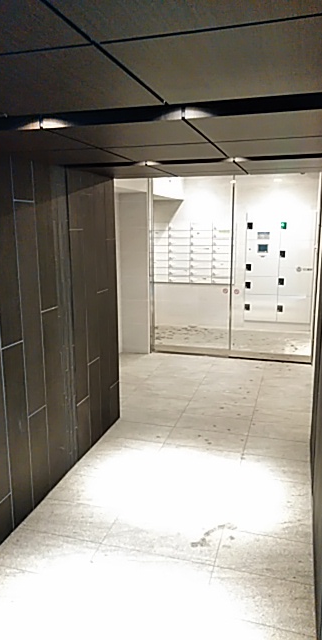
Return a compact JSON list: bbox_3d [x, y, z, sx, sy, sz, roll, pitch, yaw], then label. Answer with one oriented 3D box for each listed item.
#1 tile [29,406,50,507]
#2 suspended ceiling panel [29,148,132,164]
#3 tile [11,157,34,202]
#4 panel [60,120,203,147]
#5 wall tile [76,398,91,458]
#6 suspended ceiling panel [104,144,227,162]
[{"bbox_3d":[-0.731,0.812,2.978,0.020,0.558,0.200,3,12,16],"label":"tile"},{"bbox_3d":[-0.453,-0.857,2.592,0.507,0.025,0.536,3,12,16],"label":"suspended ceiling panel"},{"bbox_3d":[-0.742,-0.746,2.664,0.020,0.214,0.200,3,12,16],"label":"tile"},{"bbox_3d":[-0.104,-0.728,1.938,0.511,0.025,0.526,3,12,16],"label":"panel"},{"bbox_3d":[-0.558,0.773,3.582,0.020,0.396,0.198,3,12,16],"label":"wall tile"},{"bbox_3d":[0.043,-0.832,2.453,0.511,0.025,0.536,3,12,16],"label":"suspended ceiling panel"}]

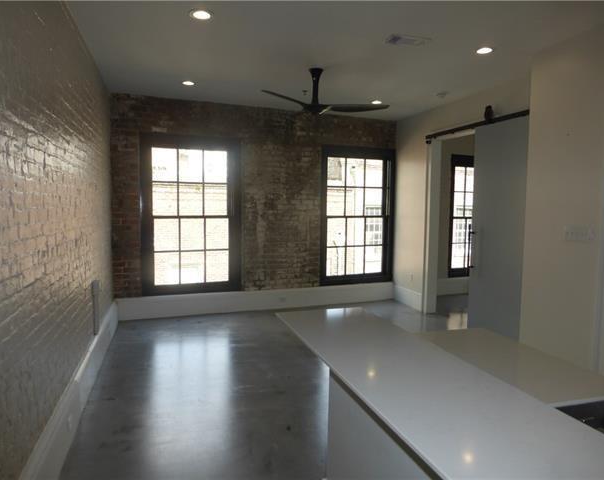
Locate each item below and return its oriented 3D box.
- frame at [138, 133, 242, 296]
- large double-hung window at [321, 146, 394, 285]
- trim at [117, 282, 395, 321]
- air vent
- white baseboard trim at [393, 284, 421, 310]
[{"bbox_3d":[-1.383,-0.300,5.606,1.208,1.955,0.120,-1,5,-17],"label":"frame"},{"bbox_3d":[0.795,-0.331,6.285,1.113,1.915,0.120,-1,5,-17],"label":"large double-hung window"},{"bbox_3d":[-0.450,0.806,5.965,3.766,0.270,0.035,-1,5,-17],"label":"trim"},{"bbox_3d":[0.819,-1.519,3.369,0.315,0.030,0.180,-1,5,-17],"label":"air vent"},{"bbox_3d":[1.478,0.803,6.157,0.030,0.233,0.742,-1,5,-17],"label":"white baseboard trim"}]

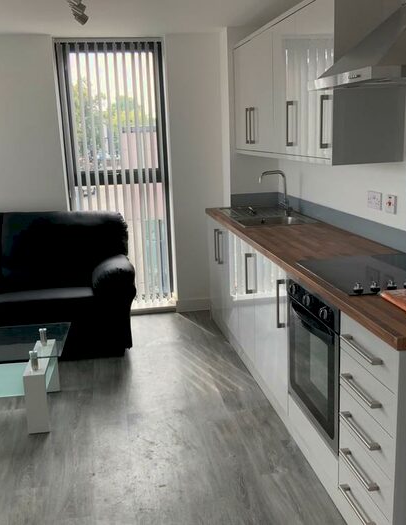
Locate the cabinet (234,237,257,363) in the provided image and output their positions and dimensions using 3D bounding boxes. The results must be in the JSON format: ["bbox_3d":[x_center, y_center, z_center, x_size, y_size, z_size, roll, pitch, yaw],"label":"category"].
[{"bbox_3d":[0.549,0.206,3.618,0.580,0.715,0.430,-4,13,-10],"label":"cabinet"}]

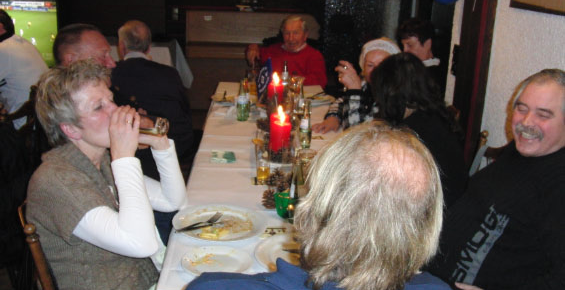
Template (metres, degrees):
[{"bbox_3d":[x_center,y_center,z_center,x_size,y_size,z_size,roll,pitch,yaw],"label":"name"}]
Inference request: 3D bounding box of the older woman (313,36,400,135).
[{"bbox_3d":[0.459,0.044,3.049,0.720,1.180,0.550,0,16,-7],"label":"older woman"}]

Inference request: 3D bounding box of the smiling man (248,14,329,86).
[{"bbox_3d":[0.042,-0.297,4.173,0.580,1.200,0.740,3,16,3],"label":"smiling man"}]

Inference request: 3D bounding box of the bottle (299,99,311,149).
[{"bbox_3d":[0.097,-0.090,2.521,0.054,0.205,0.054,2,16,0],"label":"bottle"}]

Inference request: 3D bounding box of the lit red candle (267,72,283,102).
[{"bbox_3d":[-0.042,-0.297,3.150,0.080,0.175,0.080,2,16,0],"label":"lit red candle"}]

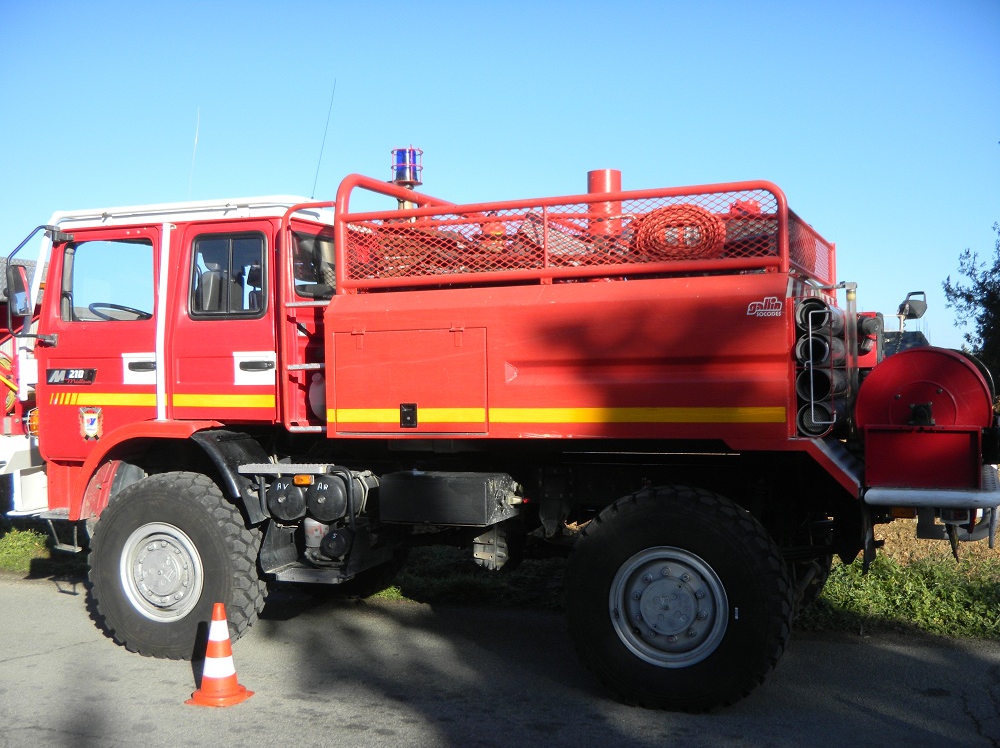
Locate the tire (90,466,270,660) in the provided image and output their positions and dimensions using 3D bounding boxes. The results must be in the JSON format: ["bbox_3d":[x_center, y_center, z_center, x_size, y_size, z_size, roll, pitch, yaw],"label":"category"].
[{"bbox_3d":[-1.941,1.149,6.615,1.090,1.065,0.360,-1,1,21],"label":"tire"}]

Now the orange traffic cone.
[{"bbox_3d":[-1.487,1.467,5.815,0.265,0.500,0.265,-1,1,22],"label":"orange traffic cone"}]

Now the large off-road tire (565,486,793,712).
[{"bbox_3d":[0.880,1.120,5.503,1.090,1.065,0.360,-1,1,22],"label":"large off-road tire"}]

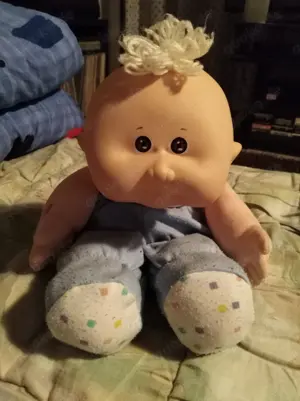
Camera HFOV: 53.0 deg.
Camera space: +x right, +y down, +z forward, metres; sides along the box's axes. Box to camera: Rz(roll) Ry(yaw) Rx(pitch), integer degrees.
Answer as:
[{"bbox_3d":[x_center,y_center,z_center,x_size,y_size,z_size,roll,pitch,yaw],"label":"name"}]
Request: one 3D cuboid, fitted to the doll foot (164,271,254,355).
[{"bbox_3d":[0.052,0.096,0.264,0.076,0.070,0.050,-3,5,-11],"label":"doll foot"}]

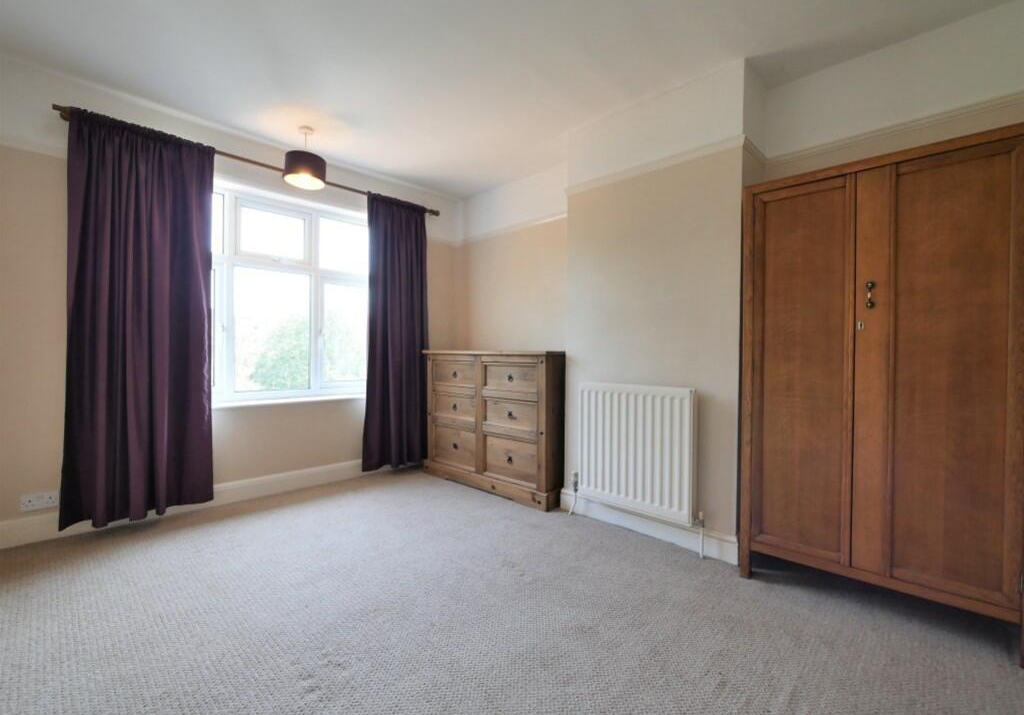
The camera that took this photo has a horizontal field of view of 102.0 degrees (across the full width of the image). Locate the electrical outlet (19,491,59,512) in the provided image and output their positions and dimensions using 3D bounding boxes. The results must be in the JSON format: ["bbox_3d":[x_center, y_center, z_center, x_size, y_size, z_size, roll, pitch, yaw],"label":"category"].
[{"bbox_3d":[-2.569,0.781,2.262,0.147,0.087,0.015,0,1,-43],"label":"electrical outlet"}]

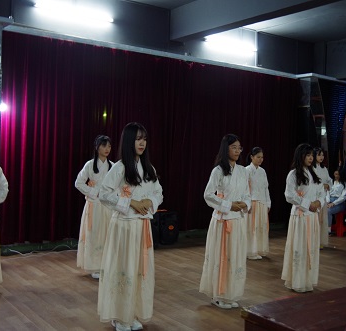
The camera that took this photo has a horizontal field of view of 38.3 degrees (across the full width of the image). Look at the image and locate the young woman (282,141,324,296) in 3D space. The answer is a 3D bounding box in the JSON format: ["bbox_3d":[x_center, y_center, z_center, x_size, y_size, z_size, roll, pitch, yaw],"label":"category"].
[{"bbox_3d":[1.385,0.543,5.336,0.470,1.570,0.400,1,0,-34],"label":"young woman"}]

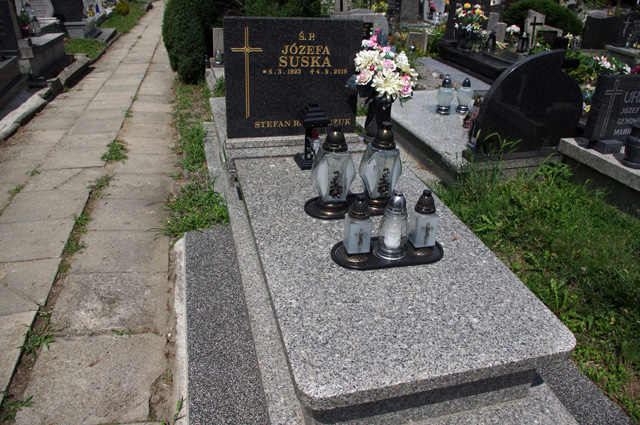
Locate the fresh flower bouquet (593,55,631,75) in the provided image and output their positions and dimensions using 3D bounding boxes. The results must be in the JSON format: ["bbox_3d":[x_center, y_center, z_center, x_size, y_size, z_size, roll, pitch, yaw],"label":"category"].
[{"bbox_3d":[2.615,-1.319,4.300,0.310,0.200,0.250,-4,27,-16],"label":"fresh flower bouquet"}]

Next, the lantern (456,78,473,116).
[{"bbox_3d":[1.330,-1.057,4.349,0.140,0.284,0.140,-5,26,-15],"label":"lantern"}]

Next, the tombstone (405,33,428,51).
[{"bbox_3d":[2.054,-3.615,10.184,0.460,0.420,0.150,7,26,9],"label":"tombstone"}]

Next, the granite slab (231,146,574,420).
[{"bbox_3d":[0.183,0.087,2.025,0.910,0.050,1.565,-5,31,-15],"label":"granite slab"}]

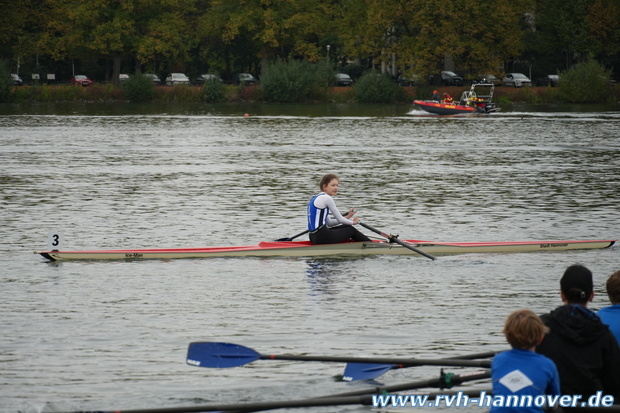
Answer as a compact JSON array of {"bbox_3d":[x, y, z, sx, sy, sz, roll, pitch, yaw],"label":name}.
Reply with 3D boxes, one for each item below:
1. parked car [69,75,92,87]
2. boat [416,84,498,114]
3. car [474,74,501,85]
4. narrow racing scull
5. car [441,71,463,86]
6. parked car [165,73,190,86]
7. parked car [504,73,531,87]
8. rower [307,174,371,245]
[{"bbox_3d":[-24.758,-13.514,376.000,1.760,1.400,4.450,-1,2,-14],"label":"parked car"},{"bbox_3d":[9.618,-6.940,226.000,6.100,2.100,2.350,1,2,35],"label":"boat"},{"bbox_3d":[19.139,-13.500,375.000,1.780,1.480,4.300,-1,2,-17],"label":"car"},{"bbox_3d":[0.306,0.546,41.918,7.600,0.270,0.360,-1,2,-22],"label":"narrow racing scull"},{"bbox_3d":[14.840,-13.722,374.000,1.820,1.600,4.400,-1,2,-22],"label":"car"},{"bbox_3d":[-14.150,-13.448,370.000,1.800,1.500,4.300,0,2,-11],"label":"parked car"},{"bbox_3d":[22.088,-13.467,372.000,1.770,1.500,4.150,-1,2,-15],"label":"parked car"},{"bbox_3d":[0.374,0.040,42.018,0.880,0.870,0.480,-1,2,-22],"label":"rower"}]

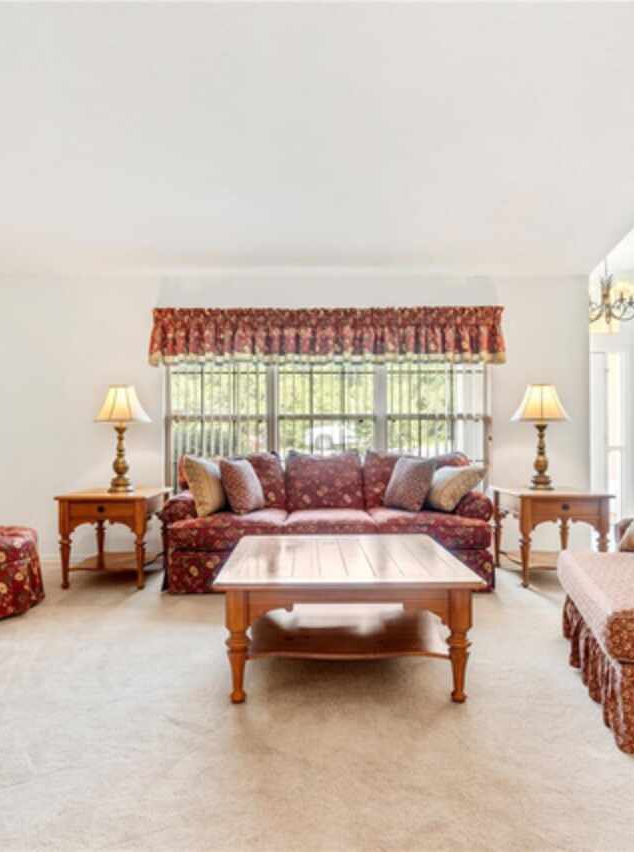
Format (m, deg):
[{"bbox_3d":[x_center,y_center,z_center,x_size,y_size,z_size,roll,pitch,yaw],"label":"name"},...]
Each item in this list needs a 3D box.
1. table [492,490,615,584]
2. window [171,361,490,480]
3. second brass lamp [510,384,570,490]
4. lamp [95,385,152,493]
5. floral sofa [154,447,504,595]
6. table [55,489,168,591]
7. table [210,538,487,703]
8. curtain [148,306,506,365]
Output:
[{"bbox_3d":[1.724,0.799,4.034,0.650,0.640,0.700,0,-1,-1],"label":"table"},{"bbox_3d":[0.084,-0.088,4.593,2.800,1.570,0.120,0,-1,-1],"label":"window"},{"bbox_3d":[1.709,0.083,4.106,0.440,0.795,0.440,0,-1,-1],"label":"second brass lamp"},{"bbox_3d":[-1.478,0.093,4.070,0.435,0.795,0.430,0,-1,-1],"label":"lamp"},{"bbox_3d":[0.063,0.662,4.035,2.280,0.930,0.870,0,-1,-1],"label":"floral sofa"},{"bbox_3d":[-1.469,0.812,4.002,0.645,0.645,0.700,0,-1,-1],"label":"table"},{"bbox_3d":[0.113,0.861,2.571,1.060,0.480,1.010,0,-1,-1],"label":"table"},{"bbox_3d":[0.072,-0.750,4.470,2.960,0.470,0.150,0,-1,-1],"label":"curtain"}]

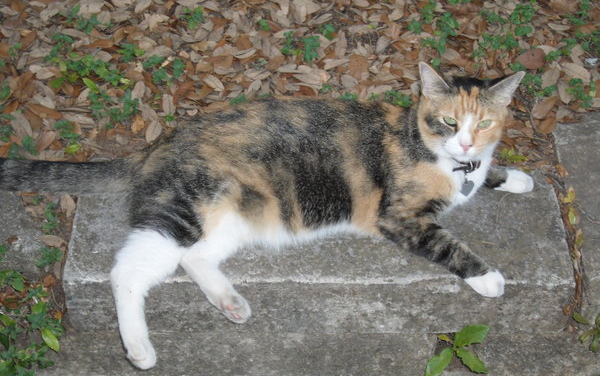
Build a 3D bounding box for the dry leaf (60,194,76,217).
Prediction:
[{"bbox_3d":[-0.291,0.022,1.655,0.018,0.011,0.036,-4,42,-5],"label":"dry leaf"}]

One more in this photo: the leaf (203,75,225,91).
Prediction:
[{"bbox_3d":[-0.120,-0.145,1.829,0.014,0.009,0.036,-31,50,-30],"label":"leaf"}]

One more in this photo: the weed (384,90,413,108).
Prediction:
[{"bbox_3d":[0.135,-0.123,1.809,0.036,0.017,0.022,0,42,0],"label":"weed"}]

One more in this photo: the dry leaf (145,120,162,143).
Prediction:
[{"bbox_3d":[-0.195,-0.075,1.751,0.018,0.010,0.037,10,42,11],"label":"dry leaf"}]

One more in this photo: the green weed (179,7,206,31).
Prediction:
[{"bbox_3d":[-0.166,-0.264,2.052,0.041,0.022,0.032,0,41,-1],"label":"green weed"}]

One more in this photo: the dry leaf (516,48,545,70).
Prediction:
[{"bbox_3d":[0.327,-0.184,1.870,0.037,0.014,0.027,0,42,0],"label":"dry leaf"}]

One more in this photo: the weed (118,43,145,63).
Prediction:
[{"bbox_3d":[-0.253,-0.202,1.980,0.039,0.022,0.026,0,41,-1],"label":"weed"}]

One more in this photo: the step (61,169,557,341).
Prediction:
[{"bbox_3d":[0.024,0.072,1.756,0.637,0.093,0.245,0,41,-1],"label":"step"}]

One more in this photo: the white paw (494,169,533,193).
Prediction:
[{"bbox_3d":[0.287,-0.009,1.760,0.051,0.027,0.033,7,42,7],"label":"white paw"}]

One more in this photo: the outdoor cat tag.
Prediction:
[{"bbox_3d":[0.203,0.000,1.600,0.017,0.019,0.003,6,2,-13],"label":"outdoor cat tag"}]

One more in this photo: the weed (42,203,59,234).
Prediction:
[{"bbox_3d":[-0.329,0.042,1.738,0.021,0.025,0.041,0,41,-1],"label":"weed"}]

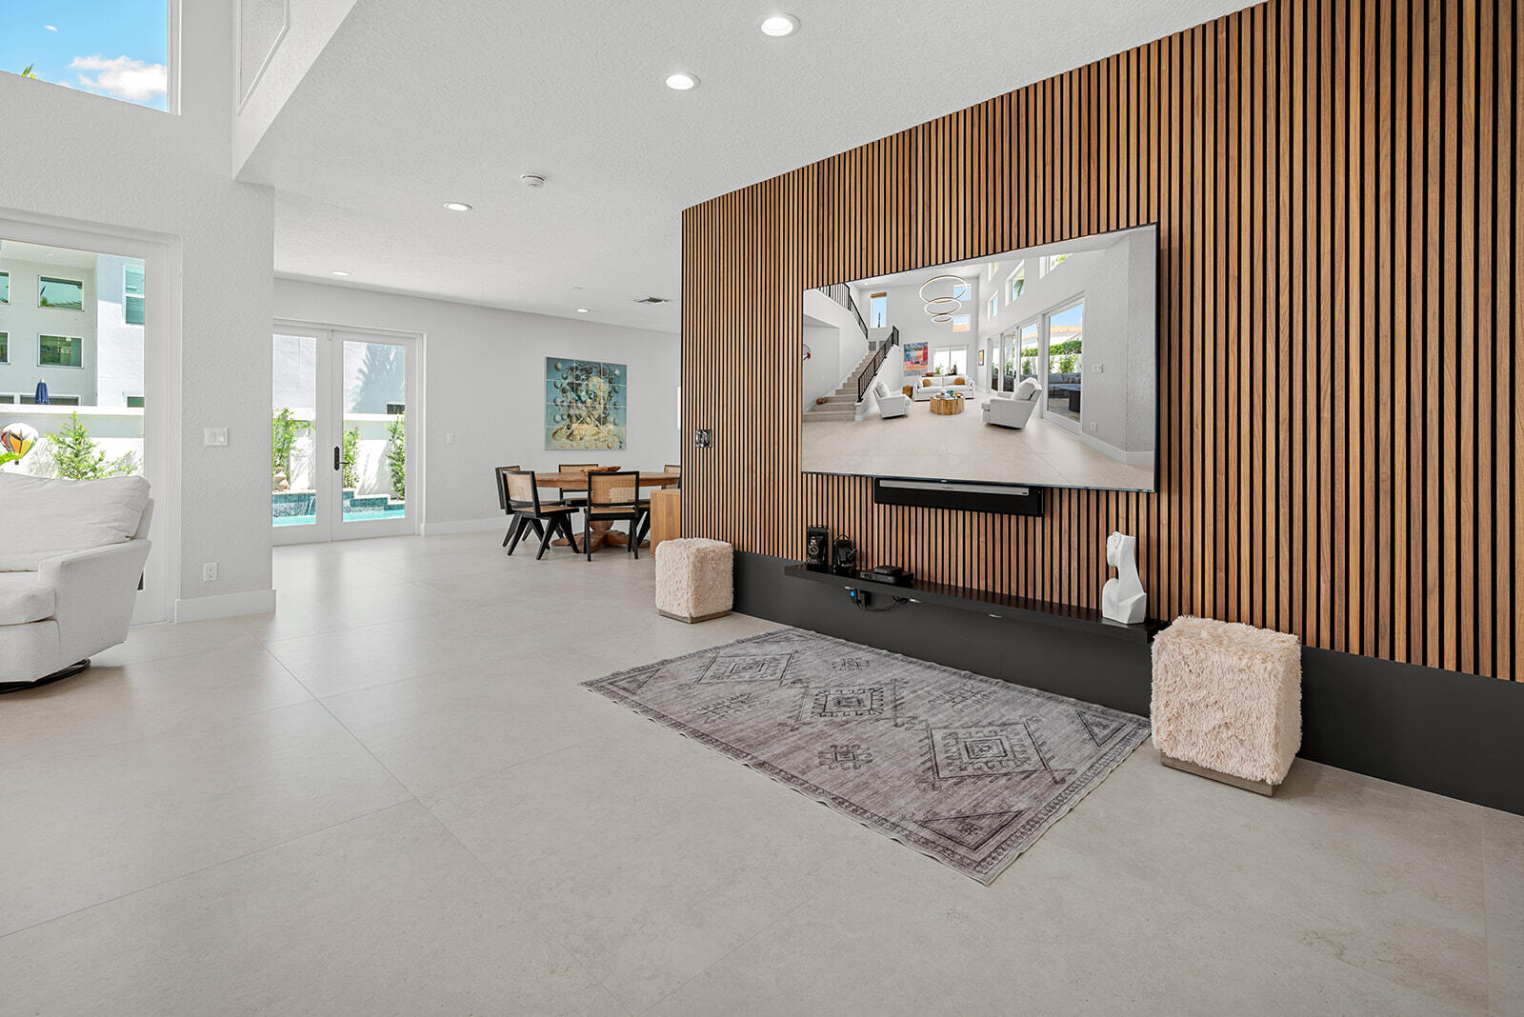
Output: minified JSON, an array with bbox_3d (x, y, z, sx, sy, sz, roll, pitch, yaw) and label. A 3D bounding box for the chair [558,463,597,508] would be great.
[{"bbox_3d":[-2.163,-0.069,8.018,0.480,0.850,0.540,-1,5,-16],"label":"chair"}]

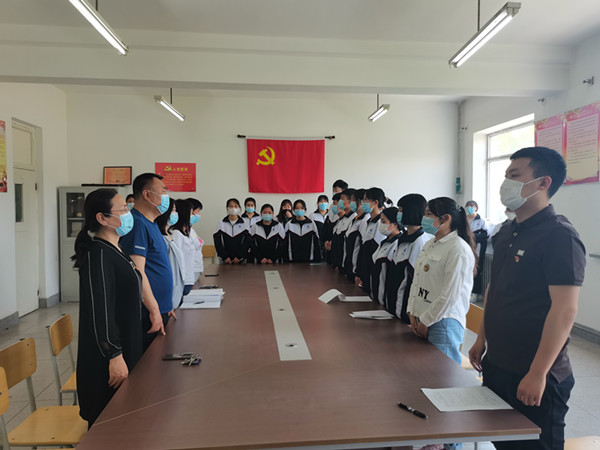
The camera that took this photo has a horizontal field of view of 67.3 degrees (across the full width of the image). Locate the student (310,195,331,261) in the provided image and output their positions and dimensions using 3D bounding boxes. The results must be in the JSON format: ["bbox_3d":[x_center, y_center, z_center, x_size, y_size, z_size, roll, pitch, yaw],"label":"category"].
[{"bbox_3d":[0.335,0.408,6.743,0.460,1.670,0.290,0,2,-6],"label":"student"}]

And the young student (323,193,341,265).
[{"bbox_3d":[0.490,0.457,5.604,0.290,1.670,0.460,-1,3,-31],"label":"young student"}]

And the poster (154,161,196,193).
[{"bbox_3d":[-2.146,-0.817,7.806,0.688,0.505,0.015,0,2,-6],"label":"poster"}]

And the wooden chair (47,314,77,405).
[{"bbox_3d":[-1.300,1.000,2.920,0.450,0.810,0.400,0,3,-5],"label":"wooden chair"}]

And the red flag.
[{"bbox_3d":[-0.237,-1.037,7.981,1.378,0.927,0.040,0,2,-6],"label":"red flag"}]

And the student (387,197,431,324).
[{"bbox_3d":[0.810,0.586,3.211,0.320,1.610,0.450,-1,3,-14],"label":"student"}]

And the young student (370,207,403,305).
[{"bbox_3d":[0.745,0.611,3.652,0.300,1.520,0.450,-1,3,-16],"label":"young student"}]

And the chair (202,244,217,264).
[{"bbox_3d":[-1.520,0.798,6.945,0.400,0.840,0.440,0,3,-5],"label":"chair"}]

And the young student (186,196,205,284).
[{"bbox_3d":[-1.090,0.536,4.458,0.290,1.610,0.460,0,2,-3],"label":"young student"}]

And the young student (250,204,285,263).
[{"bbox_3d":[-0.430,0.489,6.049,0.460,1.540,0.320,0,3,-3],"label":"young student"}]

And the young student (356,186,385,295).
[{"bbox_3d":[0.700,0.509,4.108,0.310,1.680,0.470,-1,3,-16],"label":"young student"}]

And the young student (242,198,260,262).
[{"bbox_3d":[-0.711,0.428,6.636,0.460,1.640,0.290,0,2,-6],"label":"young student"}]

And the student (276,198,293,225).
[{"bbox_3d":[-0.207,0.436,6.689,0.460,1.620,0.290,0,2,-6],"label":"student"}]

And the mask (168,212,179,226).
[{"bbox_3d":[-0.985,-0.043,3.500,0.075,0.105,0.130,0,3,0],"label":"mask"}]

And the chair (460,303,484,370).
[{"bbox_3d":[1.090,0.983,3.289,0.450,0.810,0.400,0,3,-5],"label":"chair"}]

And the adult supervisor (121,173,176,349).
[{"bbox_3d":[-0.980,0.535,2.908,0.340,1.740,0.500,0,3,-5],"label":"adult supervisor"}]

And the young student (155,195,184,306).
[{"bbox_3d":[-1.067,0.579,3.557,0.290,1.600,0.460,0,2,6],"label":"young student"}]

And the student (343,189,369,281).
[{"bbox_3d":[0.601,0.489,4.731,0.290,1.680,0.460,-1,3,-16],"label":"student"}]

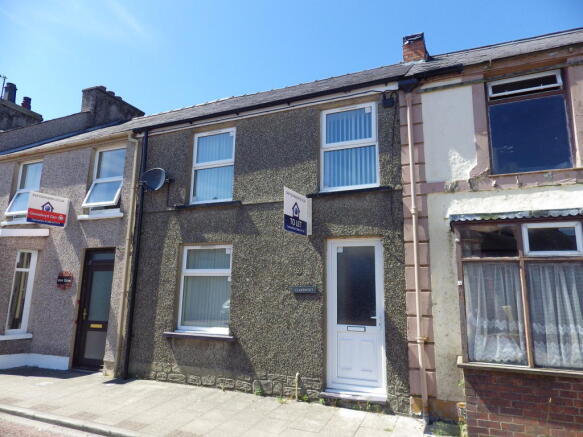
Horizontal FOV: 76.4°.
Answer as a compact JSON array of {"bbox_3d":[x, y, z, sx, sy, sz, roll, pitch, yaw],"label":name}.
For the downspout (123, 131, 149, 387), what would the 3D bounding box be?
[{"bbox_3d":[-2.816,0.535,6.757,0.080,4.518,0.085,-3,-11,23],"label":"downspout"}]

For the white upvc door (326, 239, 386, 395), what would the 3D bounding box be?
[{"bbox_3d":[0.913,1.325,5.217,0.860,2.099,0.080,-3,-11,23],"label":"white upvc door"}]

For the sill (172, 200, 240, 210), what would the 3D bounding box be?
[{"bbox_3d":[-1.409,-0.214,6.376,1.342,0.060,0.180,-3,-11,23],"label":"sill"}]

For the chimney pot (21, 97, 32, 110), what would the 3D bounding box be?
[{"bbox_3d":[-10.461,-4.538,14.643,0.250,0.460,0.250,1,-10,0],"label":"chimney pot"}]

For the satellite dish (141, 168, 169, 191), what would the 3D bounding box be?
[{"bbox_3d":[-2.455,-0.686,6.599,0.500,0.430,0.320,-2,-11,18],"label":"satellite dish"}]

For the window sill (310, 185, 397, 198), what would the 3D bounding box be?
[{"bbox_3d":[0.846,-0.385,5.428,1.246,0.060,0.180,-3,-11,23],"label":"window sill"}]

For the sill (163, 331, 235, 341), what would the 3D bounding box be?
[{"bbox_3d":[-1.473,1.920,5.998,1.343,0.060,0.180,-3,-11,23],"label":"sill"}]

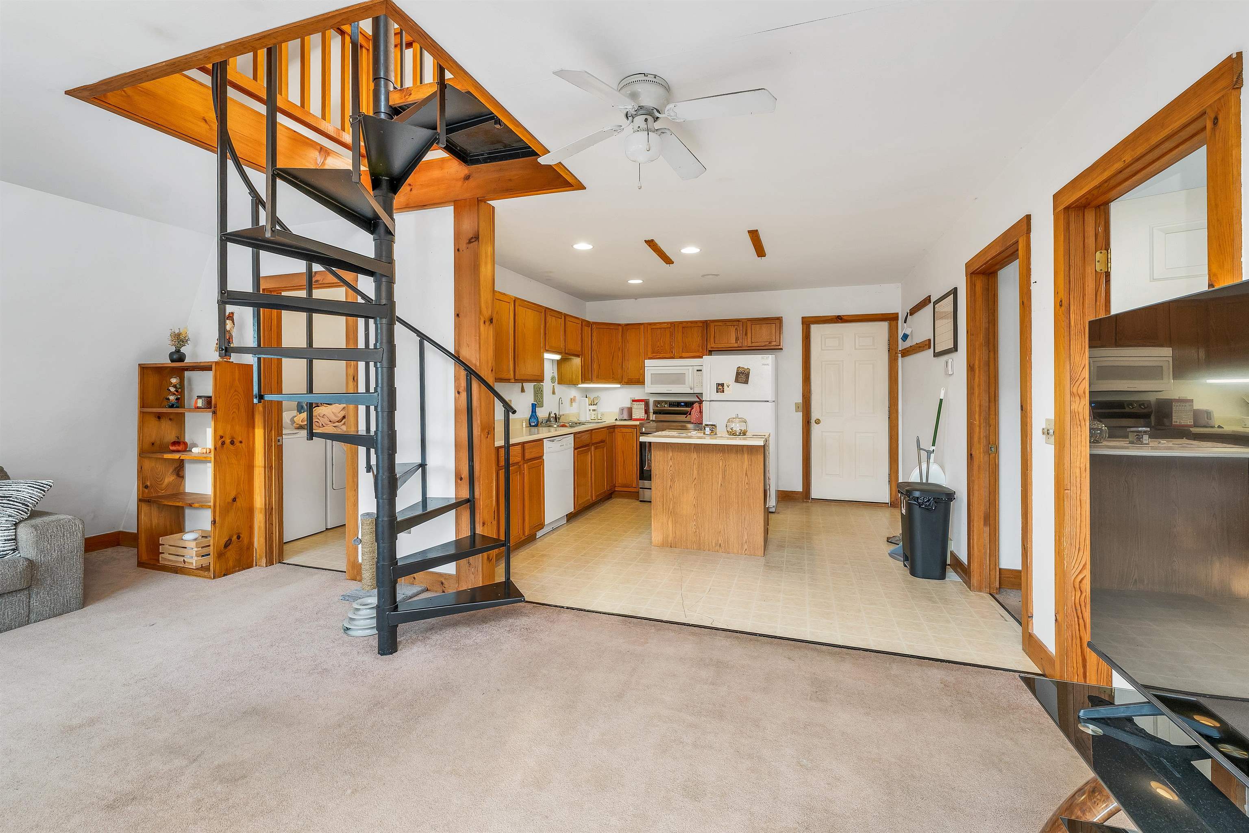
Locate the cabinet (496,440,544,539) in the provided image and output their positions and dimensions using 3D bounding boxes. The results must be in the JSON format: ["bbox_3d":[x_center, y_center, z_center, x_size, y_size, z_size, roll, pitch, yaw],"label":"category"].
[{"bbox_3d":[-1.109,0.647,4.292,0.625,0.887,0.761,0,1,19],"label":"cabinet"}]

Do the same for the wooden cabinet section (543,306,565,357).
[{"bbox_3d":[-0.880,-0.883,5.443,0.325,0.451,0.461,1,2,19],"label":"wooden cabinet section"}]

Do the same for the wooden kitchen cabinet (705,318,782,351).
[{"bbox_3d":[1.440,-0.956,6.212,0.870,0.364,0.323,0,1,19],"label":"wooden kitchen cabinet"}]

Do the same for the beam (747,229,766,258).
[{"bbox_3d":[1.101,-1.409,4.281,0.076,0.025,0.806,0,1,19],"label":"beam"}]

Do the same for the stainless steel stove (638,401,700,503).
[{"bbox_3d":[0.640,0.425,6.347,0.760,1.190,0.670,1,2,19],"label":"stainless steel stove"}]

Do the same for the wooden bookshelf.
[{"bbox_3d":[-3.085,0.360,3.753,0.786,1.463,0.277,1,2,19],"label":"wooden bookshelf"}]

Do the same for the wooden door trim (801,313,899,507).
[{"bbox_3d":[2.610,-0.062,6.046,1.023,2.179,0.100,1,2,19],"label":"wooden door trim"}]

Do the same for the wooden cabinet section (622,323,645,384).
[{"bbox_3d":[0.165,-0.793,6.659,0.288,0.760,0.325,1,2,19],"label":"wooden cabinet section"}]

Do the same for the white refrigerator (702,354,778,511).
[{"bbox_3d":[1.359,0.185,5.998,0.769,1.688,0.728,1,2,19],"label":"white refrigerator"}]

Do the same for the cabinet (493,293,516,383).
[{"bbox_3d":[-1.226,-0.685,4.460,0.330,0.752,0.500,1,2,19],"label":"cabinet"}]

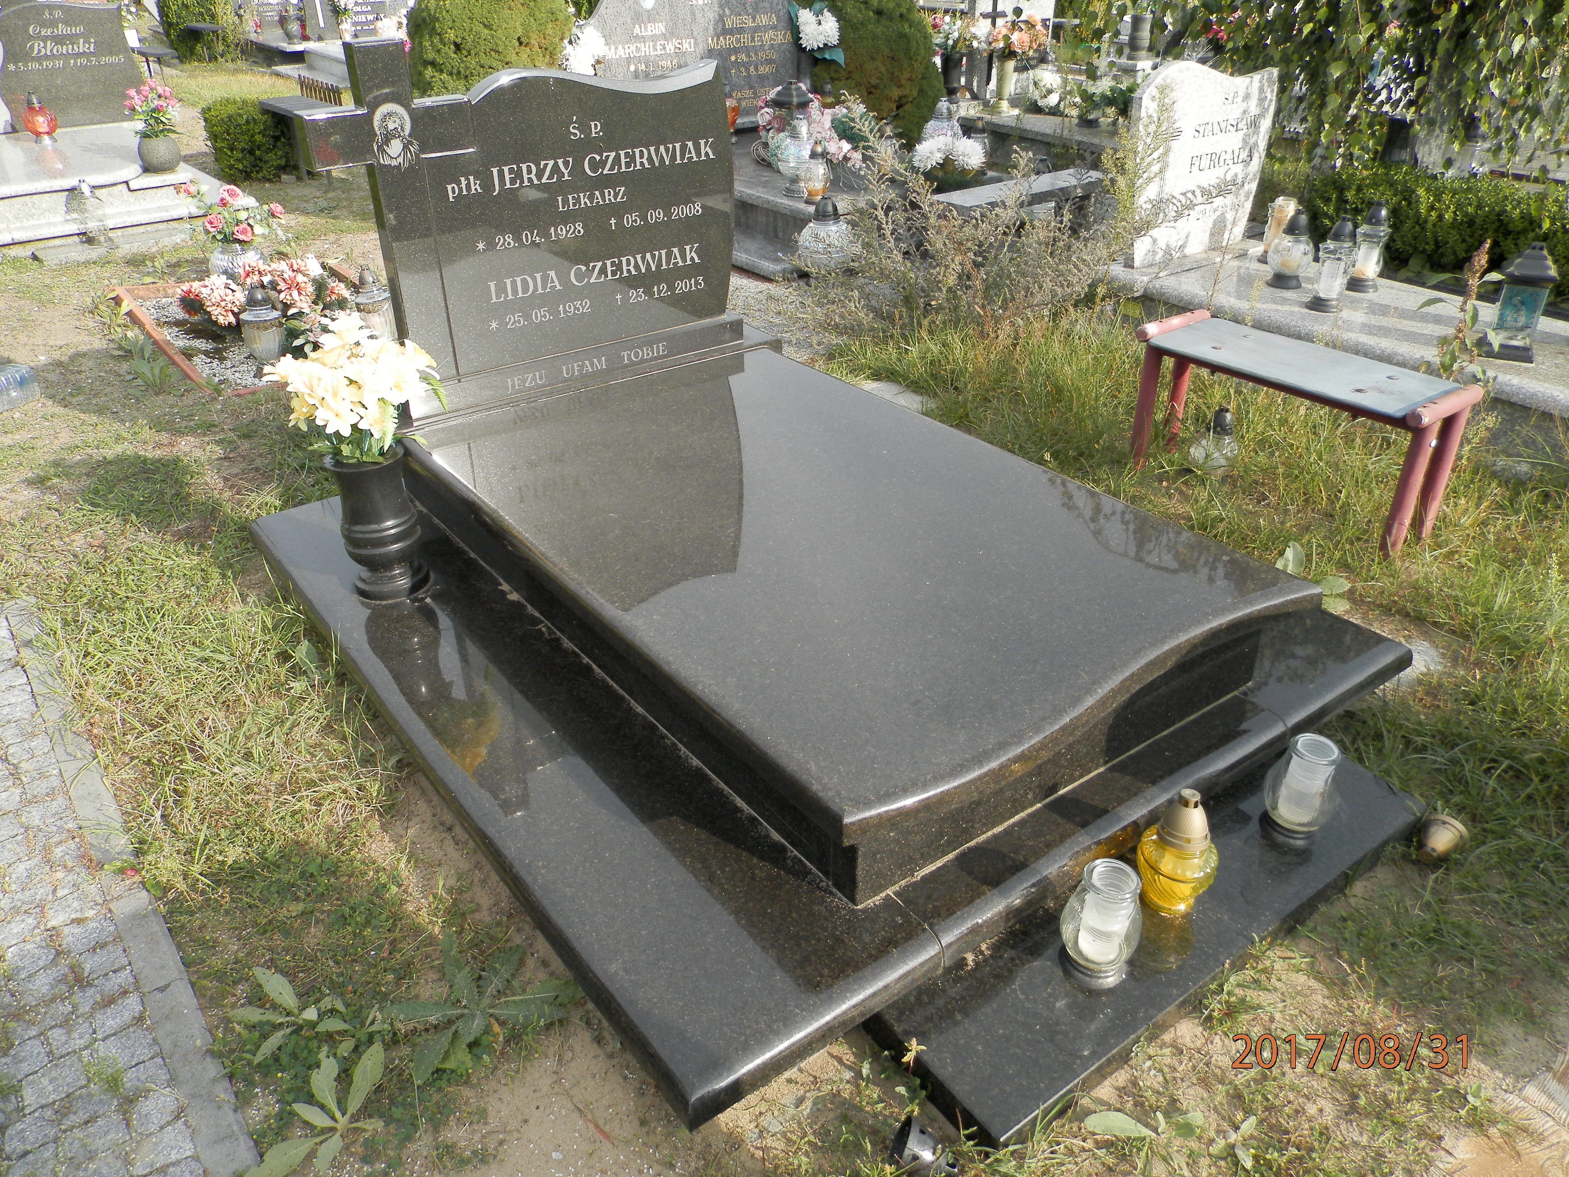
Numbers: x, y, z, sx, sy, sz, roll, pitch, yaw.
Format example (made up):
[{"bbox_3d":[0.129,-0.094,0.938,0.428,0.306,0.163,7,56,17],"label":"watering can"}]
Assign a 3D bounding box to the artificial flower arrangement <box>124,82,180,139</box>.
[{"bbox_3d":[-3.265,-2.465,5.850,0.250,0.270,0.240,-15,33,-23],"label":"artificial flower arrangement"}]

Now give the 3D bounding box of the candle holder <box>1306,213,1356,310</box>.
[{"bbox_3d":[1.666,-0.987,3.430,0.109,0.262,0.109,-21,35,-30],"label":"candle holder"}]

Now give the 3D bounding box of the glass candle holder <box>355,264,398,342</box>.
[{"bbox_3d":[-1.600,-1.116,4.420,0.145,0.262,0.145,-20,36,-32],"label":"glass candle holder"}]

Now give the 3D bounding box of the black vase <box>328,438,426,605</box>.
[{"bbox_3d":[-0.858,-0.139,2.407,0.168,0.307,0.168,-20,36,-32],"label":"black vase"}]

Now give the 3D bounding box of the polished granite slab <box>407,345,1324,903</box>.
[{"bbox_3d":[0.028,-0.103,2.369,1.038,0.171,1.697,-21,35,-30],"label":"polished granite slab"}]

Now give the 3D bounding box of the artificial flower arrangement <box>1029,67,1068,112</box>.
[{"bbox_3d":[1.636,-3.073,6.984,0.250,0.255,0.250,4,30,7],"label":"artificial flower arrangement"}]

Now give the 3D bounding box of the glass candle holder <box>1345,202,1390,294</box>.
[{"bbox_3d":[1.871,-1.085,3.596,0.108,0.260,0.108,-21,35,-30],"label":"glass candle holder"}]

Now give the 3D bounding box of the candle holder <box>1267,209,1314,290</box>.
[{"bbox_3d":[1.645,-1.105,3.677,0.148,0.222,0.148,-21,35,-30],"label":"candle holder"}]

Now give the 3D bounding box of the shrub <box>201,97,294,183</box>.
[{"bbox_3d":[-3.376,-2.827,7.150,0.480,0.410,0.440,-21,35,-30],"label":"shrub"}]

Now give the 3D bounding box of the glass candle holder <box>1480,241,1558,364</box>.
[{"bbox_3d":[2.283,-0.893,3.512,0.158,0.339,0.158,13,32,21],"label":"glass candle holder"}]

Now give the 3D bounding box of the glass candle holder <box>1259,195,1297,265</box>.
[{"bbox_3d":[2.002,-1.460,4.607,0.113,0.236,0.113,-20,36,-32],"label":"glass candle holder"}]

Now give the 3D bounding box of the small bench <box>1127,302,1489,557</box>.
[{"bbox_3d":[1.401,-0.443,3.195,0.357,0.432,0.879,-18,35,-29],"label":"small bench"}]

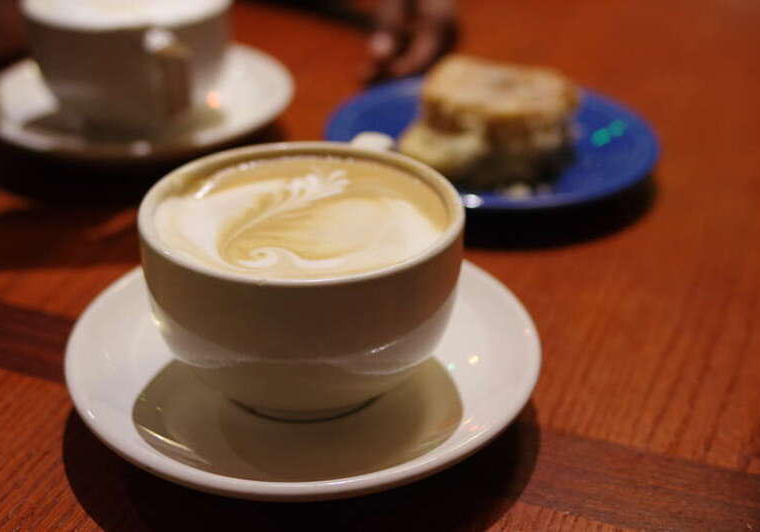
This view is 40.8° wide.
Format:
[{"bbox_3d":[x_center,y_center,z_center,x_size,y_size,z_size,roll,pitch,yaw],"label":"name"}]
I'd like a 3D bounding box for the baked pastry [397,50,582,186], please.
[{"bbox_3d":[0.054,-0.076,0.512,0.080,0.035,0.066,13,32,19],"label":"baked pastry"}]

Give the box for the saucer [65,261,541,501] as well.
[{"bbox_3d":[-0.025,0.033,0.357,0.160,0.021,0.160,1,30,0],"label":"saucer"}]

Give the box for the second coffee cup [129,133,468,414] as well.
[{"bbox_3d":[-0.021,0.001,0.356,0.102,0.065,0.133,9,31,13],"label":"second coffee cup"}]

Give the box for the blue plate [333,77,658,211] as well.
[{"bbox_3d":[0.056,-0.060,0.520,0.169,0.020,0.169,1,30,0],"label":"blue plate"}]

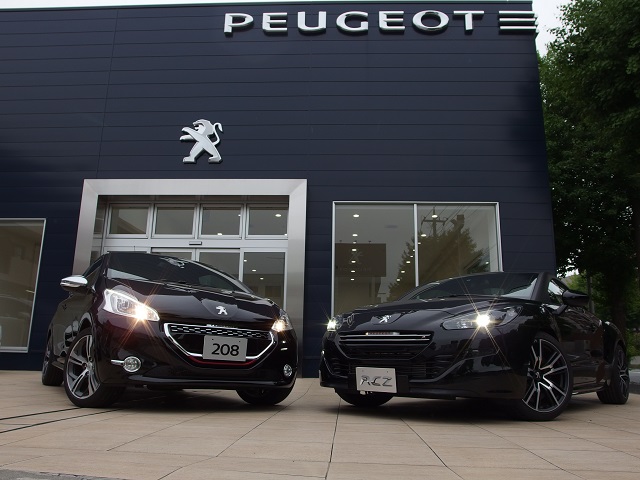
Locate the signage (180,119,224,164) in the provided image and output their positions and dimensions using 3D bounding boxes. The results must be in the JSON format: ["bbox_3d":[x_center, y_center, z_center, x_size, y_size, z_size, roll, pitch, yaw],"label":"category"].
[{"bbox_3d":[-2.256,-1.885,9.962,0.819,0.882,0.120,0,-13,3],"label":"signage"}]

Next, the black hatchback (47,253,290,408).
[{"bbox_3d":[-1.746,0.873,5.459,1.809,1.460,3.962,9,-15,-32],"label":"black hatchback"}]

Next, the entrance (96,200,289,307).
[{"bbox_3d":[-2.421,0.833,9.637,3.616,3.256,0.300,0,-13,3],"label":"entrance"}]

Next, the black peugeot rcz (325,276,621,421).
[{"bbox_3d":[1.804,0.987,5.314,1.915,1.352,4.294,-10,-17,40],"label":"black peugeot rcz"}]

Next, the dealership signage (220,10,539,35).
[{"bbox_3d":[1.172,-4.332,10.367,6.183,0.458,0.130,0,-13,3],"label":"dealership signage"}]

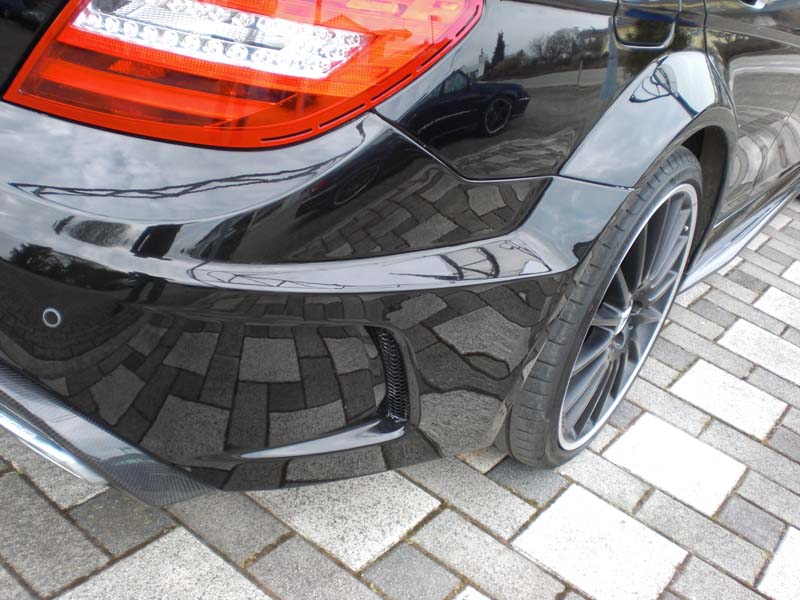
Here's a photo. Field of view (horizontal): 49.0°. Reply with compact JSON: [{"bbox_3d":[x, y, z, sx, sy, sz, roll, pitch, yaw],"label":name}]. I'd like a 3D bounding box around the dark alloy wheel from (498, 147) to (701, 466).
[{"bbox_3d":[0.319,-0.015,1.622,0.270,0.648,0.648,28,29,26],"label":"dark alloy wheel"}]

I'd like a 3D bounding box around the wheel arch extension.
[{"bbox_3d":[0.438,-0.200,1.485,0.130,0.430,0.750,28,29,26],"label":"wheel arch extension"}]

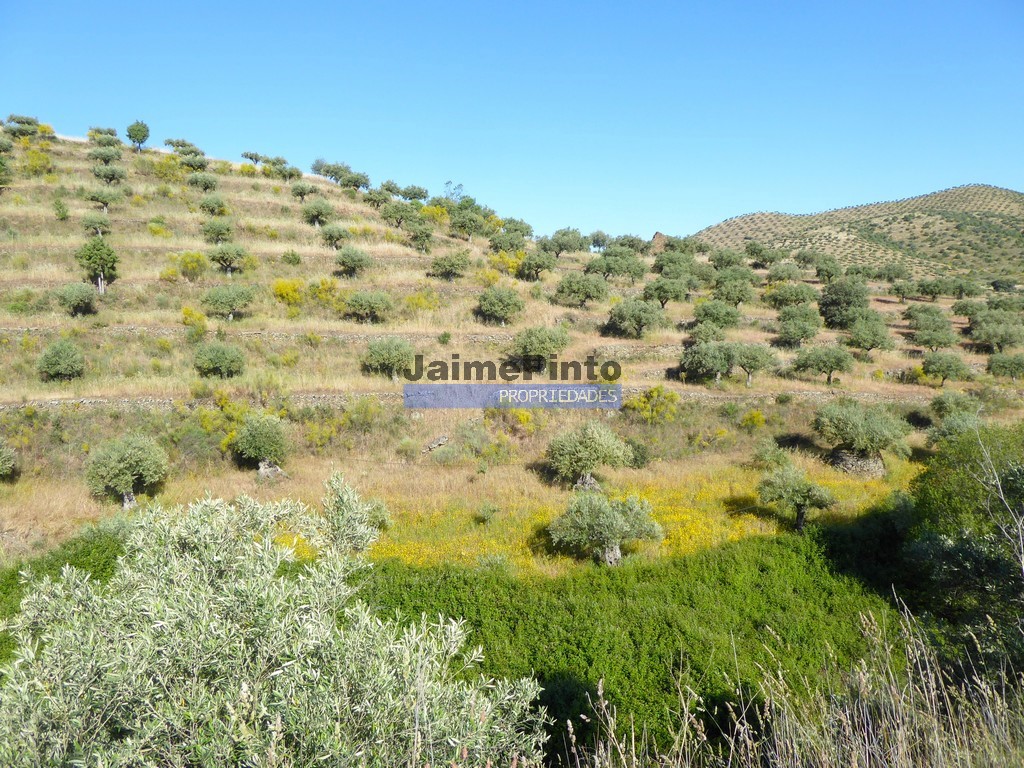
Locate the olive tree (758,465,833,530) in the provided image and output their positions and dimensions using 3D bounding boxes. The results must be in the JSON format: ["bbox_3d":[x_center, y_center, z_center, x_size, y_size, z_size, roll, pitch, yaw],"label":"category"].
[{"bbox_3d":[12.311,4.976,32.000,3.270,2.990,3.110,2,5,21],"label":"olive tree"}]

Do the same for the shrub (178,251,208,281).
[{"bbox_3d":[-26.661,-9.893,62.000,2.360,2.600,2.240,-2,5,-23],"label":"shrub"}]

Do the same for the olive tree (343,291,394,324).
[{"bbox_3d":[-11.851,-6.362,61.500,3.990,2.660,3.790,0,2,0],"label":"olive tree"}]

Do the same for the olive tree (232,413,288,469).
[{"bbox_3d":[-13.658,3.110,40.000,2.860,3.140,2.720,0,1,0],"label":"olive tree"}]

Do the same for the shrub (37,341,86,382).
[{"bbox_3d":[-32.933,-1.680,54.000,3.430,2.990,3.260,0,2,0],"label":"shrub"}]

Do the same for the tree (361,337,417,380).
[{"bbox_3d":[-7.651,-1.633,46.000,3.297,2.564,3.132,0,4,0],"label":"tree"}]

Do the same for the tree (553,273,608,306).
[{"bbox_3d":[5.874,-7.902,62.500,4.390,3.040,4.180,0,2,0],"label":"tree"}]

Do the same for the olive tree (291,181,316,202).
[{"bbox_3d":[-21.886,-20.252,78.000,2.660,2.220,2.530,-1,5,-15],"label":"olive tree"}]

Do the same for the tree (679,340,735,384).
[{"bbox_3d":[12.293,-1.415,46.500,3.290,2.590,3.130,0,3,0],"label":"tree"}]

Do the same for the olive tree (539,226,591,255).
[{"bbox_3d":[5.325,-14.402,75.000,5.170,3.140,4.390,0,1,0],"label":"olive tree"}]

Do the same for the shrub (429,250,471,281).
[{"bbox_3d":[-5.073,-9.734,61.000,3.200,2.560,3.040,0,5,-5],"label":"shrub"}]

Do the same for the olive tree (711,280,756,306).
[{"bbox_3d":[19.769,-8.032,66.000,3.640,2.590,3.450,1,5,17],"label":"olive tree"}]

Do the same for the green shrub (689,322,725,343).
[{"bbox_3d":[15.162,-3.771,57.500,2.880,2.180,2.730,0,2,0],"label":"green shrub"}]

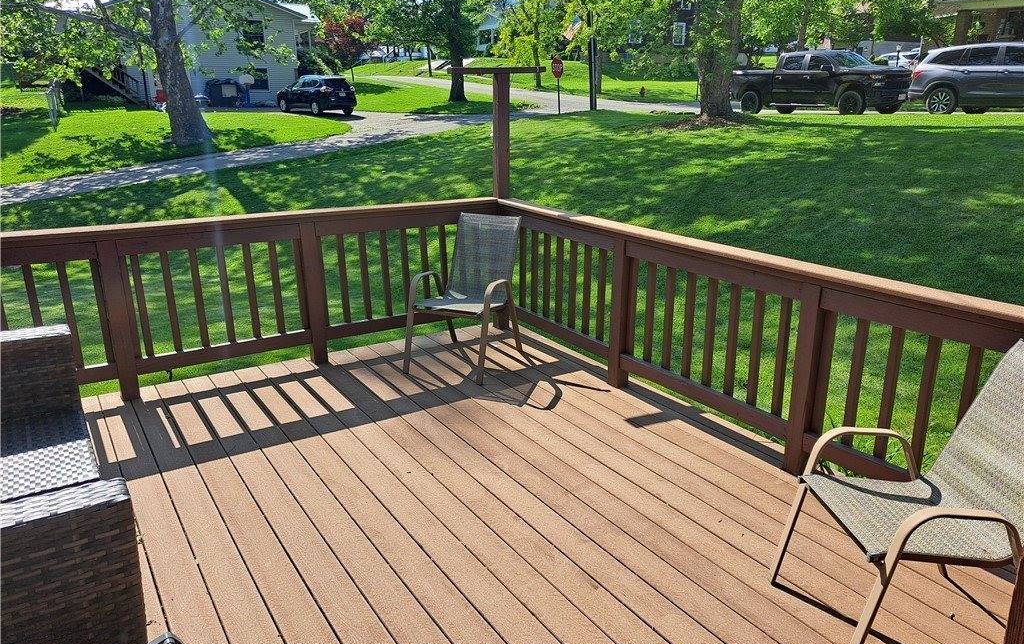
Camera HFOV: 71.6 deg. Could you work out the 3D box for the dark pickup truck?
[{"bbox_3d":[9.830,-7.615,22.919,2.060,1.970,5.900,-11,21,-30],"label":"dark pickup truck"}]

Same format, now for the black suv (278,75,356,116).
[{"bbox_3d":[-8.910,-10.280,32.252,4.650,1.700,1.840,16,24,40],"label":"black suv"}]

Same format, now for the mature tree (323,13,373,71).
[{"bbox_3d":[-10.000,-16.450,43.022,3.200,3.900,3.200,0,18,0],"label":"mature tree"}]

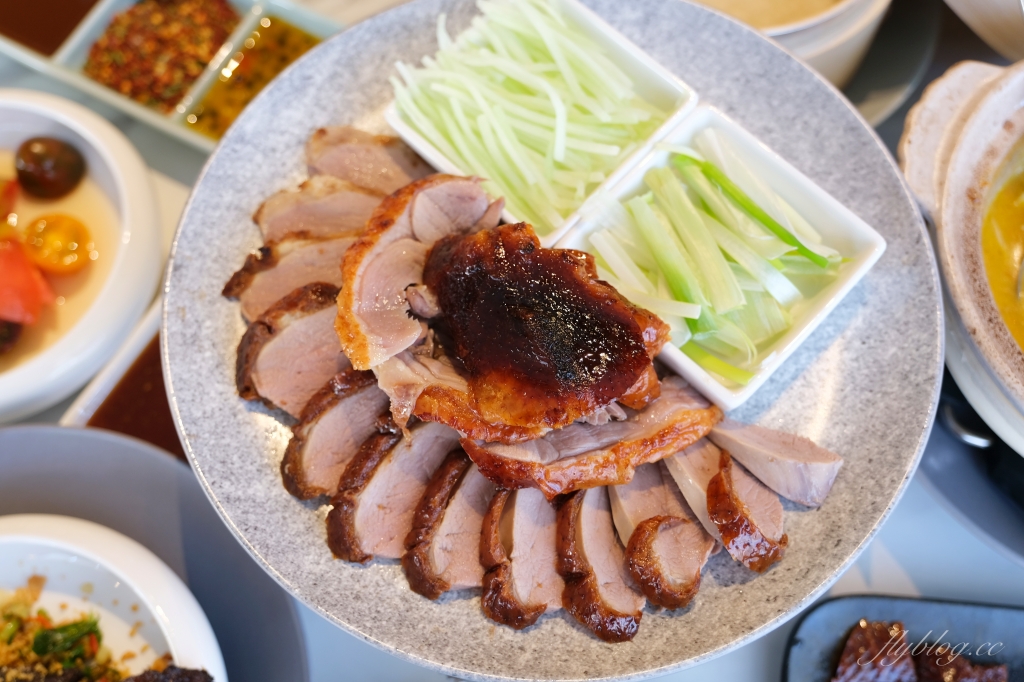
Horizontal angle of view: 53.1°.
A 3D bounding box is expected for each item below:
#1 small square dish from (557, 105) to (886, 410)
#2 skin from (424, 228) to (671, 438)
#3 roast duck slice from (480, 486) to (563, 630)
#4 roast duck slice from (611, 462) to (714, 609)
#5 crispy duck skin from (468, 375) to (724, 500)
[{"bbox_3d":[0.082,-0.032,0.412,0.093,0.030,0.093,42,74,17],"label":"small square dish"},{"bbox_3d":[0.013,-0.004,0.384,0.089,0.030,0.068,23,69,11],"label":"skin"},{"bbox_3d":[0.003,0.076,0.366,0.029,0.021,0.057,-1,66,1],"label":"roast duck slice"},{"bbox_3d":[0.053,0.069,0.368,0.032,0.021,0.056,-21,68,-8],"label":"roast duck slice"},{"bbox_3d":[0.029,0.034,0.376,0.093,0.025,0.040,-14,67,-5],"label":"crispy duck skin"}]

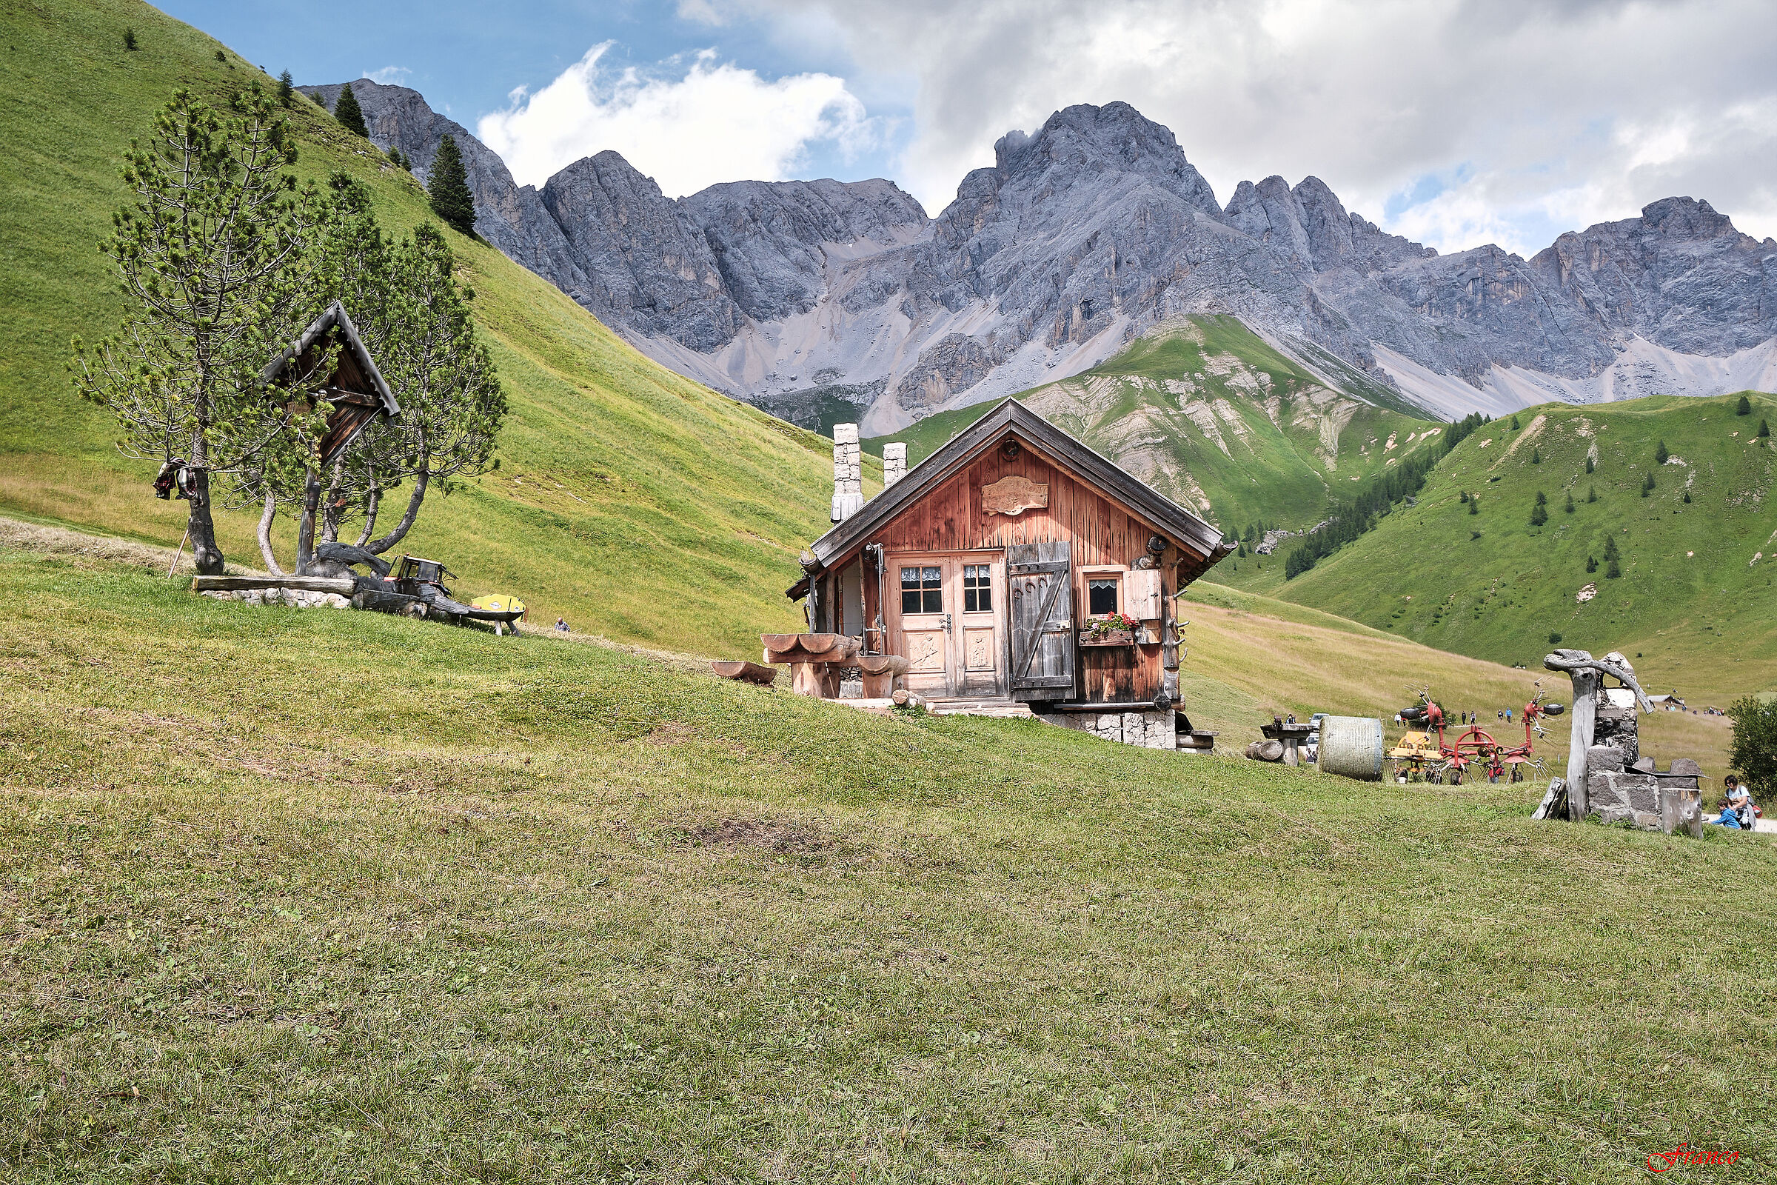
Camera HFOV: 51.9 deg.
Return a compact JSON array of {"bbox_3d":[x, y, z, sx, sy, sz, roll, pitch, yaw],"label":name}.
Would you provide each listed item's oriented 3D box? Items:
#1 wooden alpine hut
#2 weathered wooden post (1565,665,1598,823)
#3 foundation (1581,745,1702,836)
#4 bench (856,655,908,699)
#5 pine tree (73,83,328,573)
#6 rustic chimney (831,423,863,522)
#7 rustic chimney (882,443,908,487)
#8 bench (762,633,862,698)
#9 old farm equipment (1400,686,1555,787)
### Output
[{"bbox_3d":[1.667,-0.130,25.791,5.700,4.400,6.300,0,-2,6],"label":"wooden alpine hut"},{"bbox_3d":[7.730,1.707,20.400,0.300,1.680,0.300,0,-2,0],"label":"weathered wooden post"},{"bbox_3d":[8.594,2.230,20.800,1.180,0.950,0.900,0,-2,0],"label":"foundation"},{"bbox_3d":[-0.070,0.987,21.256,0.350,0.470,2.000,0,-2,6],"label":"bench"},{"bbox_3d":[-8.475,-3.260,22.500,3.000,5.950,2.900,0,-2,0],"label":"pine tree"},{"bbox_3d":[-0.560,-1.491,24.973,0.430,1.600,0.450,0,-2,6],"label":"rustic chimney"},{"bbox_3d":[0.093,-1.532,27.376,0.390,1.400,0.420,0,-2,6],"label":"rustic chimney"},{"bbox_3d":[-0.901,0.860,21.198,0.830,0.710,2.100,0,-2,6],"label":"bench"},{"bbox_3d":[10.636,2.585,33.000,2.800,1.850,1.800,0,-2,12],"label":"old farm equipment"}]

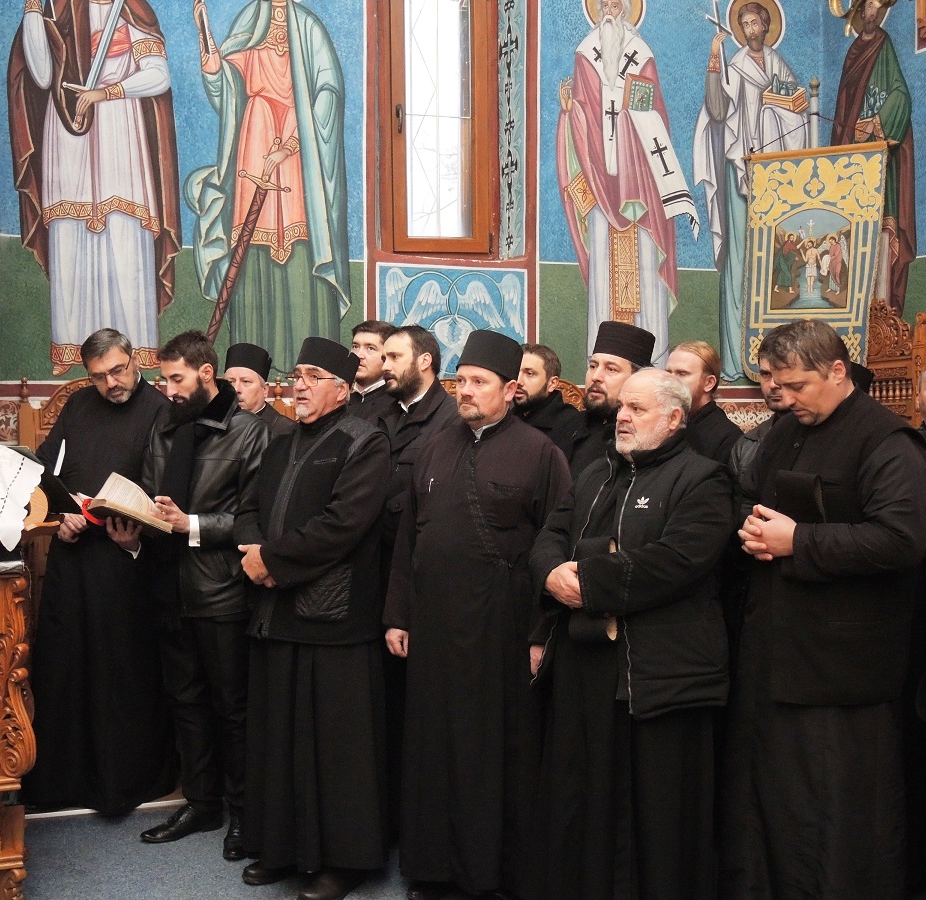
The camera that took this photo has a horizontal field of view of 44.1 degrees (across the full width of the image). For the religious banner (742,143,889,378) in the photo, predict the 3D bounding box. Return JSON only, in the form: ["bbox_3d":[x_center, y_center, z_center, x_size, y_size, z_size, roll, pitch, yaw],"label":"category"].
[{"bbox_3d":[1.555,-0.825,5.100,0.640,1.070,0.050,5,3,20],"label":"religious banner"}]

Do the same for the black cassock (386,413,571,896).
[{"bbox_3d":[0.050,0.635,3.630,0.590,1.500,0.380,2,3,24],"label":"black cassock"}]

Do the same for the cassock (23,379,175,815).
[{"bbox_3d":[-1.330,0.440,4.200,0.580,1.750,0.440,1,3,-4],"label":"cassock"}]

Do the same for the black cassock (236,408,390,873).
[{"bbox_3d":[-0.487,0.600,3.700,0.540,1.460,0.400,3,3,41],"label":"black cassock"}]

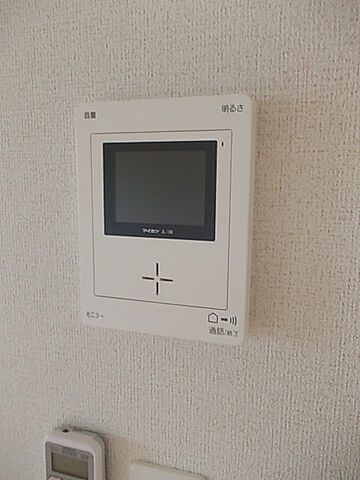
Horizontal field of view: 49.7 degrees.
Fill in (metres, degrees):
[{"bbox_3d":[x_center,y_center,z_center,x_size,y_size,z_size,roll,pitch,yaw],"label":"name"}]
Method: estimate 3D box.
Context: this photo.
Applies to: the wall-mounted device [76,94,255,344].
[{"bbox_3d":[-0.013,-0.015,0.296,0.132,0.173,0.023,3,9,17],"label":"wall-mounted device"}]

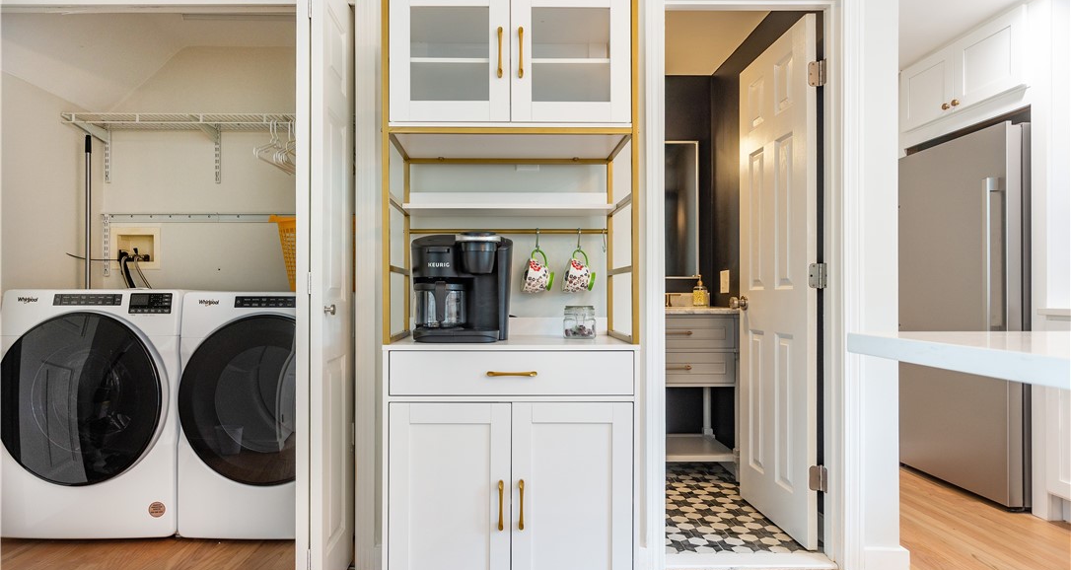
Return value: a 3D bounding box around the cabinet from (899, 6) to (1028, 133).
[{"bbox_3d":[2.490,-1.085,3.140,0.580,0.365,0.860,0,-1,-4],"label":"cabinet"}]

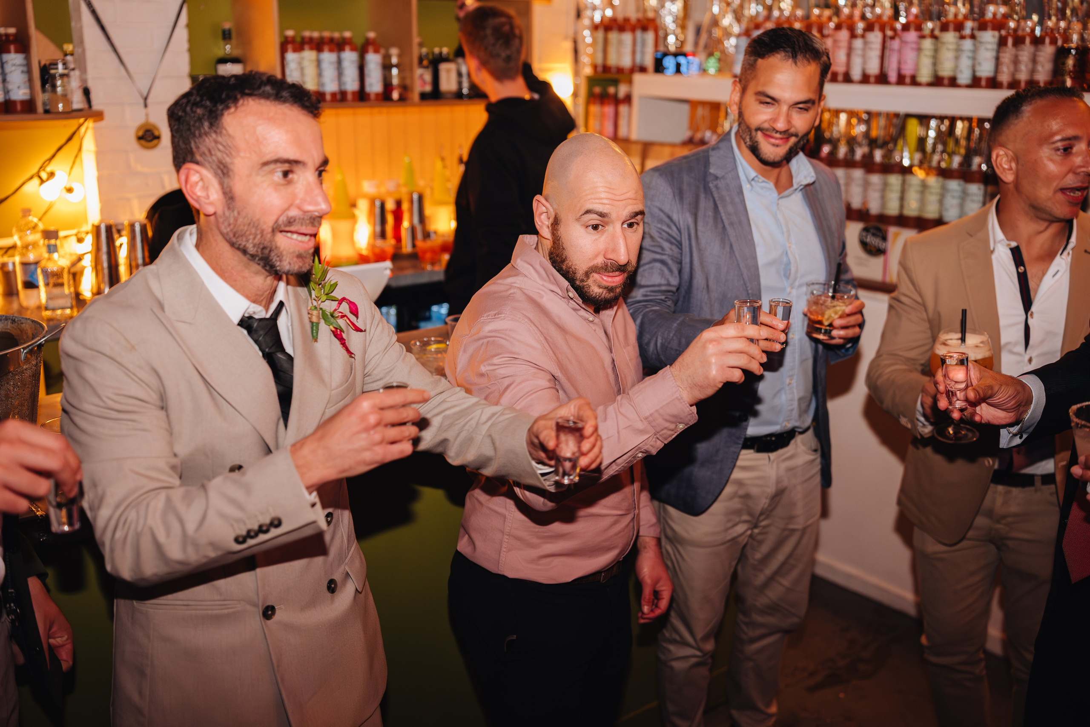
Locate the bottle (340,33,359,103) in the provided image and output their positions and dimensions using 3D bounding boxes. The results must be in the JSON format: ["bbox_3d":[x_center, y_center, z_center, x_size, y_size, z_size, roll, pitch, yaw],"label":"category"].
[{"bbox_3d":[-0.660,-1.000,3.570,0.065,0.225,0.065,1,17,0],"label":"bottle"}]

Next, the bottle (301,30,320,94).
[{"bbox_3d":[-0.771,-0.976,3.471,0.065,0.225,0.065,-14,22,-40],"label":"bottle"}]

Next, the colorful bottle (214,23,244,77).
[{"bbox_3d":[-0.970,-0.922,3.258,0.085,0.240,0.085,-13,22,-40],"label":"colorful bottle"}]

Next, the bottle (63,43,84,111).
[{"bbox_3d":[-1.397,-0.849,3.140,0.055,0.190,0.055,-13,22,-41],"label":"bottle"}]

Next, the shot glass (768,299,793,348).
[{"bbox_3d":[0.399,-0.069,1.800,0.040,0.078,0.040,5,17,12],"label":"shot glass"}]

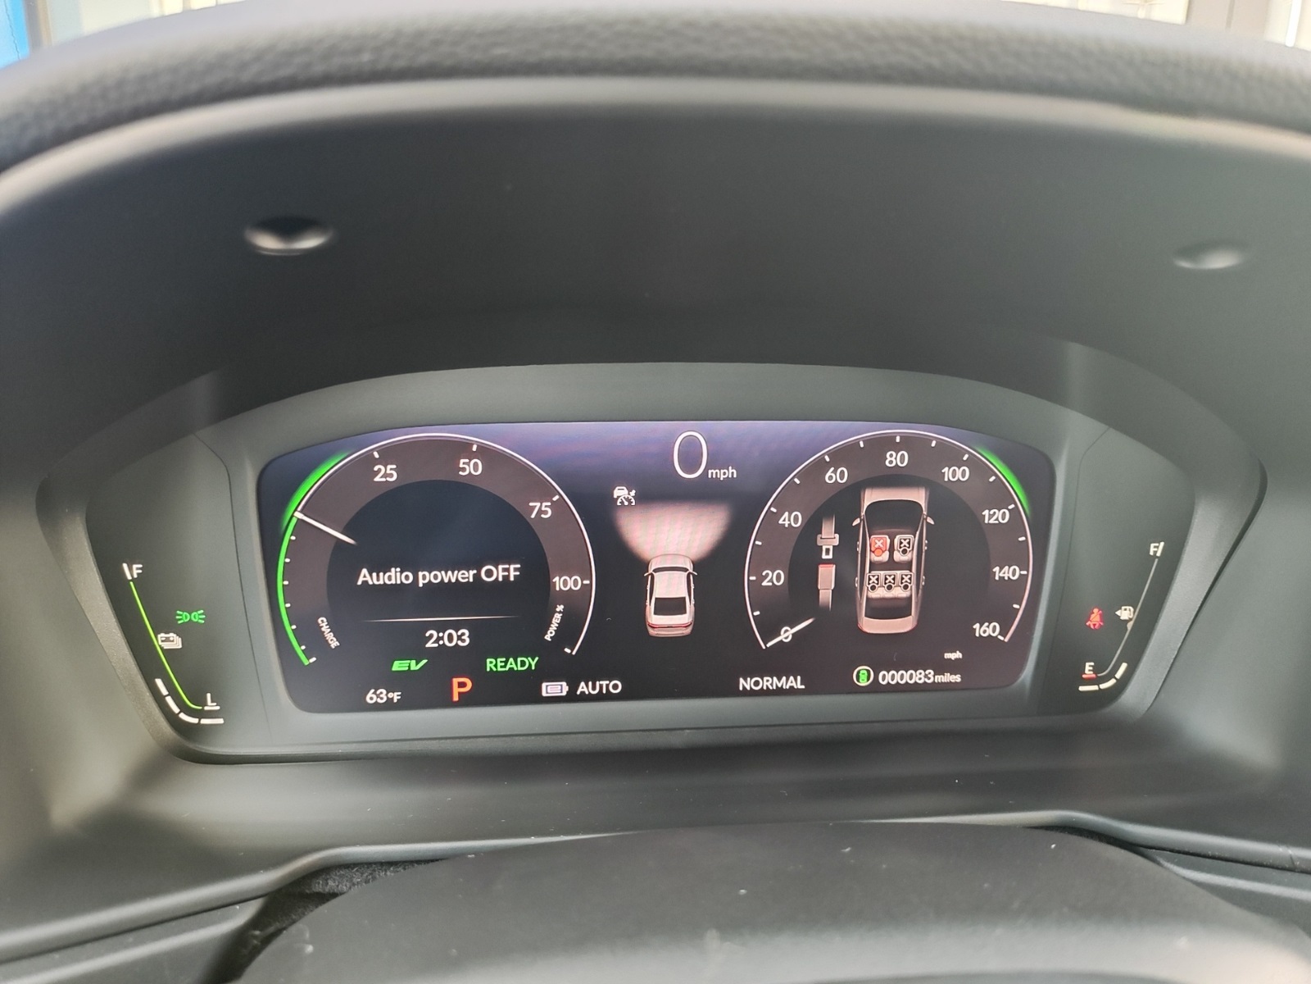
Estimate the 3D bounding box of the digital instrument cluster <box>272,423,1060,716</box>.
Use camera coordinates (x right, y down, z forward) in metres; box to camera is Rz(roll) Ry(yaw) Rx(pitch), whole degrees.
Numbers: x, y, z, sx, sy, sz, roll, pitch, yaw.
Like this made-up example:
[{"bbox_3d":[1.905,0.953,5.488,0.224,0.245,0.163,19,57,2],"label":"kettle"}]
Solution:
[{"bbox_3d":[0.004,0.022,0.301,0.244,0.091,0.020,-1,12,-6],"label":"digital instrument cluster"}]

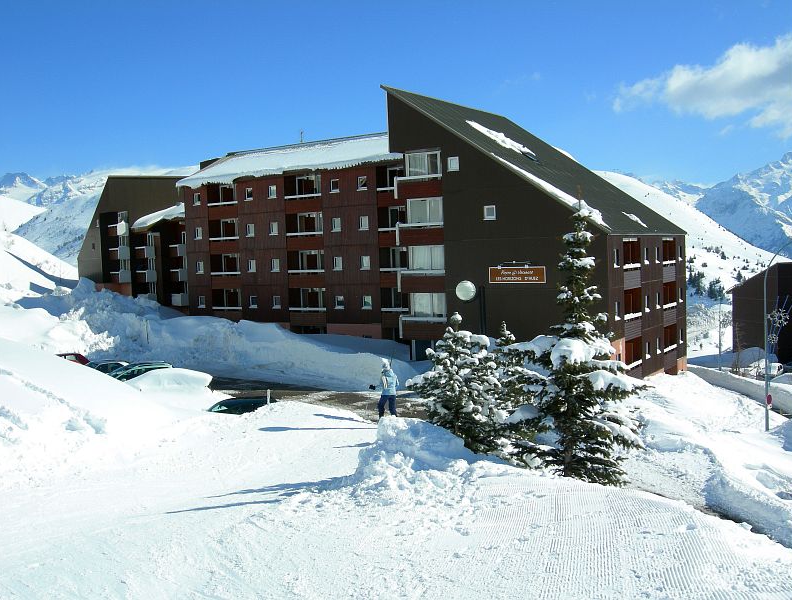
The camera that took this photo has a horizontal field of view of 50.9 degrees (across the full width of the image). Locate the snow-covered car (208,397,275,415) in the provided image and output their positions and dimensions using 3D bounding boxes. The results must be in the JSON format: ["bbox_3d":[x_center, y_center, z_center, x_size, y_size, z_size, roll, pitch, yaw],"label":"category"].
[{"bbox_3d":[-5.551,4.308,29.596,4.100,1.430,1.720,-4,4,-27],"label":"snow-covered car"}]

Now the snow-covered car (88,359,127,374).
[{"bbox_3d":[-14.153,3.799,40.236,4.200,1.450,1.720,-4,4,-34],"label":"snow-covered car"}]

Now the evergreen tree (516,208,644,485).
[{"bbox_3d":[2.799,0.690,12.900,2.000,4.300,2.000,-2,3,0],"label":"evergreen tree"}]

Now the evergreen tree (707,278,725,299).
[{"bbox_3d":[99.844,-3.281,260.000,5.000,7.000,5.000,-2,3,0],"label":"evergreen tree"}]

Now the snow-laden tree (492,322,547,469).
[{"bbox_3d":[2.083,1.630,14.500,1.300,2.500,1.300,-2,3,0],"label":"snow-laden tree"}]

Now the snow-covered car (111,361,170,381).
[{"bbox_3d":[-10.179,3.313,31.389,4.200,1.480,1.720,-5,4,-42],"label":"snow-covered car"}]

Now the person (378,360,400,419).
[{"bbox_3d":[-0.214,2.399,22.300,0.450,1.680,0.550,-1,3,18],"label":"person"}]

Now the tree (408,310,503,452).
[{"bbox_3d":[0.965,1.420,13.500,1.550,2.450,1.550,-2,3,0],"label":"tree"}]

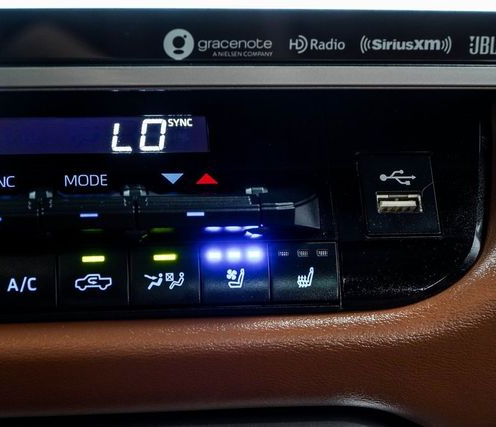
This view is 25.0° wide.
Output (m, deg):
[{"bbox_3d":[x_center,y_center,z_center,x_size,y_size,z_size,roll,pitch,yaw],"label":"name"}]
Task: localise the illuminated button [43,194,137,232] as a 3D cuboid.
[{"bbox_3d":[-0.046,0.000,0.321,0.025,0.009,0.009,-1,-13,-7],"label":"illuminated button"}]

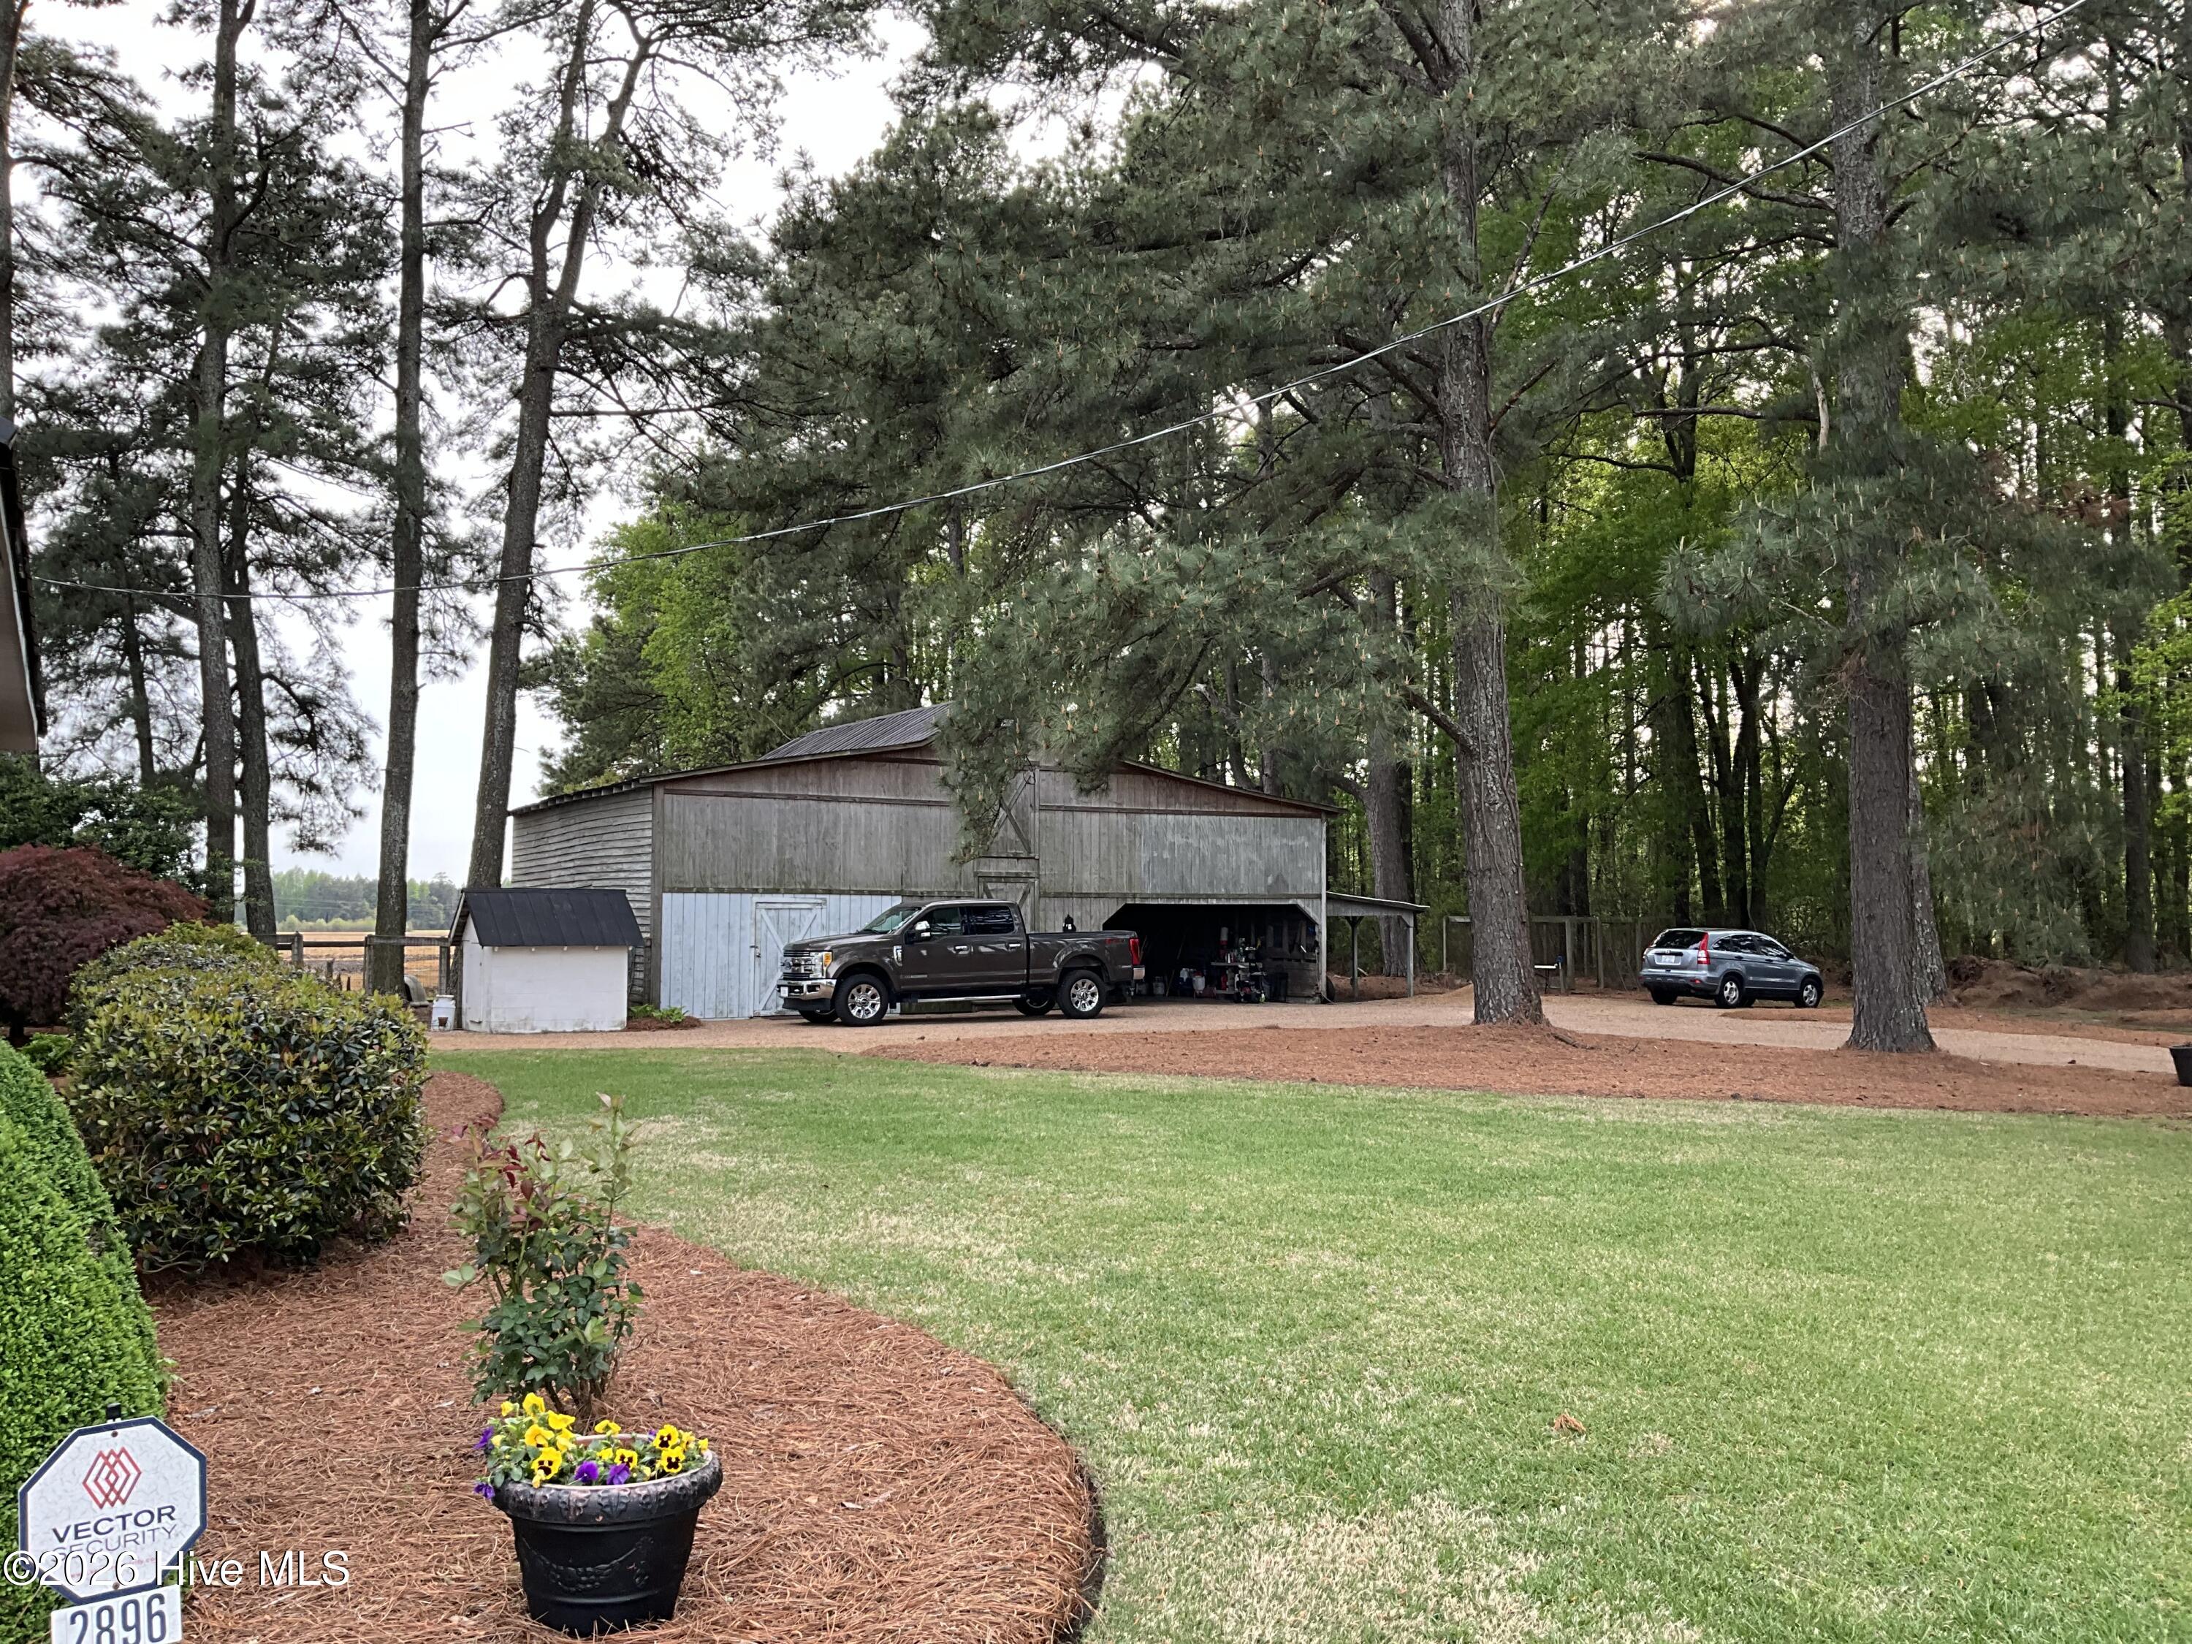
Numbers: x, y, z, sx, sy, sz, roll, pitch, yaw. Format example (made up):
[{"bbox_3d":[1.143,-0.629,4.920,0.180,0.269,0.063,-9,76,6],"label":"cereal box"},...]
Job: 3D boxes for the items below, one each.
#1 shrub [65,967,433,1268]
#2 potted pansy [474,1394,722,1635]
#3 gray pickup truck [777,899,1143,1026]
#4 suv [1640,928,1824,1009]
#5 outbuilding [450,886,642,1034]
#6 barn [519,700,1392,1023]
[{"bbox_3d":[-4.319,1.451,9.384,1.800,1.360,1.750,-1,-3,20],"label":"shrub"},{"bbox_3d":[-1.172,1.612,4.337,0.570,0.480,0.560,0,-3,0],"label":"potted pansy"},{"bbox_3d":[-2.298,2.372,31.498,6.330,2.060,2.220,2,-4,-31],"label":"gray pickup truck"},{"bbox_3d":[13.947,3.187,39.962,4.540,1.680,1.870,2,-4,-33],"label":"suv"},{"bbox_3d":[-8.545,2.155,28.638,2.520,2.170,1.840,2,-4,-33],"label":"outbuilding"},{"bbox_3d":[-3.460,0.690,40.340,16.789,6.400,10.600,2,-4,-33],"label":"barn"}]

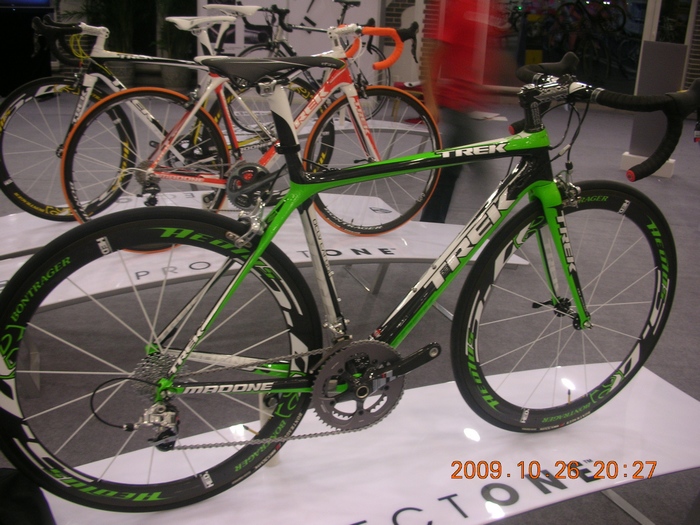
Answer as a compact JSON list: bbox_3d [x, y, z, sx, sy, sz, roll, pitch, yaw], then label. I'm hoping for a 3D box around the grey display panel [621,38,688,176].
[{"bbox_3d":[2.644,-1.308,6.114,0.420,1.140,0.150,11,23,19],"label":"grey display panel"}]

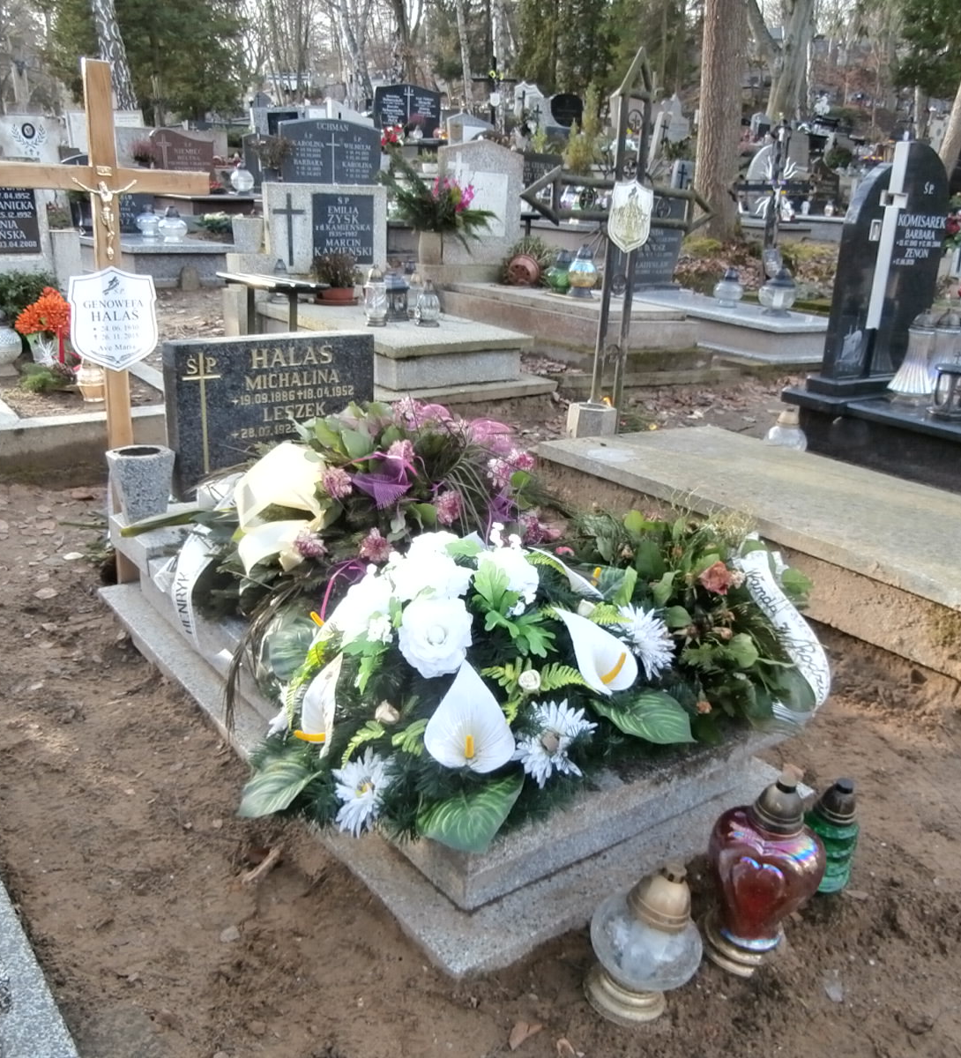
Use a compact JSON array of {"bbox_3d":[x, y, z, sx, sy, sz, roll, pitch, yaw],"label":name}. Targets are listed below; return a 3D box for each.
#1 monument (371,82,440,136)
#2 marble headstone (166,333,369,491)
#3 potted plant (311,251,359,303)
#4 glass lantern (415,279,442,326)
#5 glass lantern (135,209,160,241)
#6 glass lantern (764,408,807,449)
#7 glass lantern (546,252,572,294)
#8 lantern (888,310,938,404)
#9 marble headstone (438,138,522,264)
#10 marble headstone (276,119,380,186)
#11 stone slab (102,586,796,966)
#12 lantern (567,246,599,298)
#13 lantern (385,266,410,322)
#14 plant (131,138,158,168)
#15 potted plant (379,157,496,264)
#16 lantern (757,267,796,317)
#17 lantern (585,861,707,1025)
[{"bbox_3d":[-1.049,-5.994,14.000,1.040,0.720,0.120,-10,22,-33],"label":"monument"},{"bbox_3d":[-0.699,-0.399,3.344,0.724,0.506,0.090,-12,24,-36],"label":"marble headstone"},{"bbox_3d":[-0.929,-1.621,6.267,0.280,0.320,0.280,2,19,-1],"label":"potted plant"},{"bbox_3d":[-0.280,-1.255,5.404,0.145,0.235,0.145,2,19,-1],"label":"glass lantern"},{"bbox_3d":[-3.081,-2.821,9.028,0.220,0.270,0.220,-4,20,-18],"label":"glass lantern"},{"bbox_3d":[1.275,-0.385,4.120,0.170,0.250,0.170,-10,22,-33],"label":"glass lantern"},{"bbox_3d":[0.618,-1.967,7.441,0.190,0.280,0.190,4,19,4],"label":"glass lantern"},{"bbox_3d":[1.862,-0.742,4.167,0.195,0.365,0.195,-10,22,-33],"label":"lantern"},{"bbox_3d":[-0.005,-2.036,6.100,0.511,0.725,0.140,-13,26,-33],"label":"marble headstone"},{"bbox_3d":[-1.599,-3.940,10.361,1.140,0.720,0.100,-12,24,-36],"label":"marble headstone"},{"bbox_3d":[-0.262,0.392,2.584,0.910,0.070,1.830,-12,24,-36],"label":"stone slab"},{"bbox_3d":[0.612,-1.536,5.850,0.171,0.281,0.171,2,21,-1],"label":"lantern"},{"bbox_3d":[-0.505,-1.462,6.047,0.155,0.310,0.155,-12,24,-36],"label":"lantern"},{"bbox_3d":[-3.332,-3.727,9.700,0.237,0.267,0.237,-11,25,-30],"label":"plant"},{"bbox_3d":[-0.286,-2.146,6.603,0.750,0.740,0.550,-10,22,-33],"label":"potted plant"},{"bbox_3d":[2.109,-1.674,6.884,0.260,0.310,0.260,8,20,15],"label":"lantern"},{"bbox_3d":[0.273,0.665,1.608,0.175,0.265,0.175,19,19,16],"label":"lantern"}]

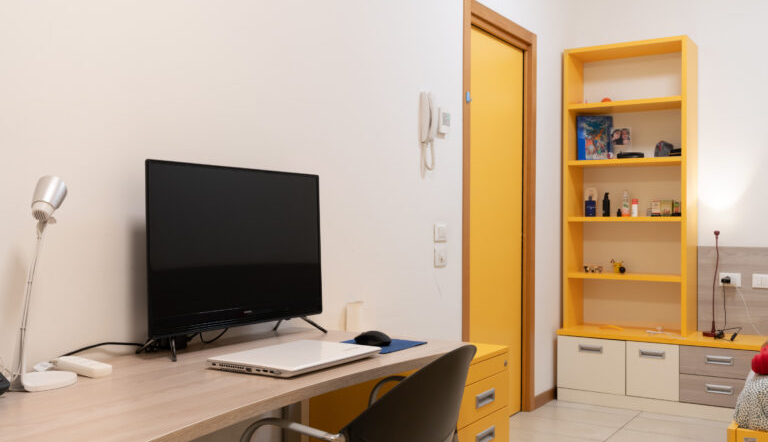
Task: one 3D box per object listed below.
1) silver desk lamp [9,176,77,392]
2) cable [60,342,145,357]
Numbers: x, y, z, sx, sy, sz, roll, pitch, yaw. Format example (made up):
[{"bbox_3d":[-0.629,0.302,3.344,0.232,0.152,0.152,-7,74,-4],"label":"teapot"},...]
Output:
[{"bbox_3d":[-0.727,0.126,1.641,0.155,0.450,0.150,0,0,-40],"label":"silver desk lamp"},{"bbox_3d":[-0.695,0.317,1.913,0.042,0.038,0.240,0,0,32],"label":"cable"}]

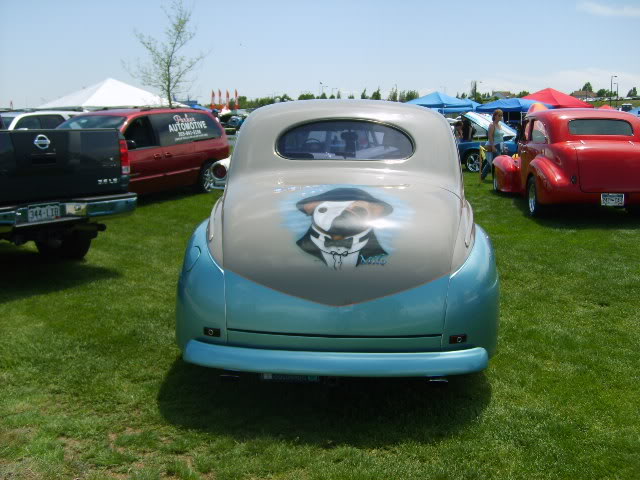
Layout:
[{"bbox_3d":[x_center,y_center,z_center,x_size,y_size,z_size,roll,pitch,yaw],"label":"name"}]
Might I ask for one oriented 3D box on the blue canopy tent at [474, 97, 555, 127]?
[{"bbox_3d":[9.735,-5.726,32.507,3.050,2.750,3.050,-6,13,-28],"label":"blue canopy tent"}]

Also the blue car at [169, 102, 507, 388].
[{"bbox_3d":[0.272,-0.353,5.632,1.870,1.630,4.940,1,11,4],"label":"blue car"}]

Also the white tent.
[{"bbox_3d":[-11.644,-7.057,36.321,6.100,3.900,6.100,-9,14,-39],"label":"white tent"}]

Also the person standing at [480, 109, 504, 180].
[{"bbox_3d":[4.041,-2.179,14.962,0.500,1.620,0.500,5,12,22],"label":"person standing"}]

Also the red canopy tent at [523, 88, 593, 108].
[{"bbox_3d":[12.605,-6.780,35.866,3.500,3.150,3.500,-3,12,-18],"label":"red canopy tent"}]

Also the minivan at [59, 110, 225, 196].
[{"bbox_3d":[-3.635,-1.677,11.957,1.940,1.740,5.000,4,12,20],"label":"minivan"}]

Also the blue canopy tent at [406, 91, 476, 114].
[{"bbox_3d":[6.928,-7.368,38.808,3.050,3.000,3.050,-5,12,-26],"label":"blue canopy tent"}]

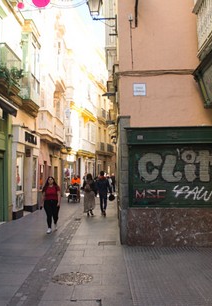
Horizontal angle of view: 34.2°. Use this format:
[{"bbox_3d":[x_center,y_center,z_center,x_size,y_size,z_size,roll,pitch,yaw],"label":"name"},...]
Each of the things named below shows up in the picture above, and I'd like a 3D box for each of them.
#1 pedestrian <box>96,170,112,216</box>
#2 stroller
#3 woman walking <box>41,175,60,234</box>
[{"bbox_3d":[-0.054,1.598,13.546,0.580,1.740,0.420,-1,-3,1],"label":"pedestrian"},{"bbox_3d":[-1.837,2.306,19.767,0.620,1.040,0.850,-1,-3,9],"label":"stroller"},{"bbox_3d":[-1.592,1.488,9.964,0.550,1.590,0.450,0,-3,0],"label":"woman walking"}]

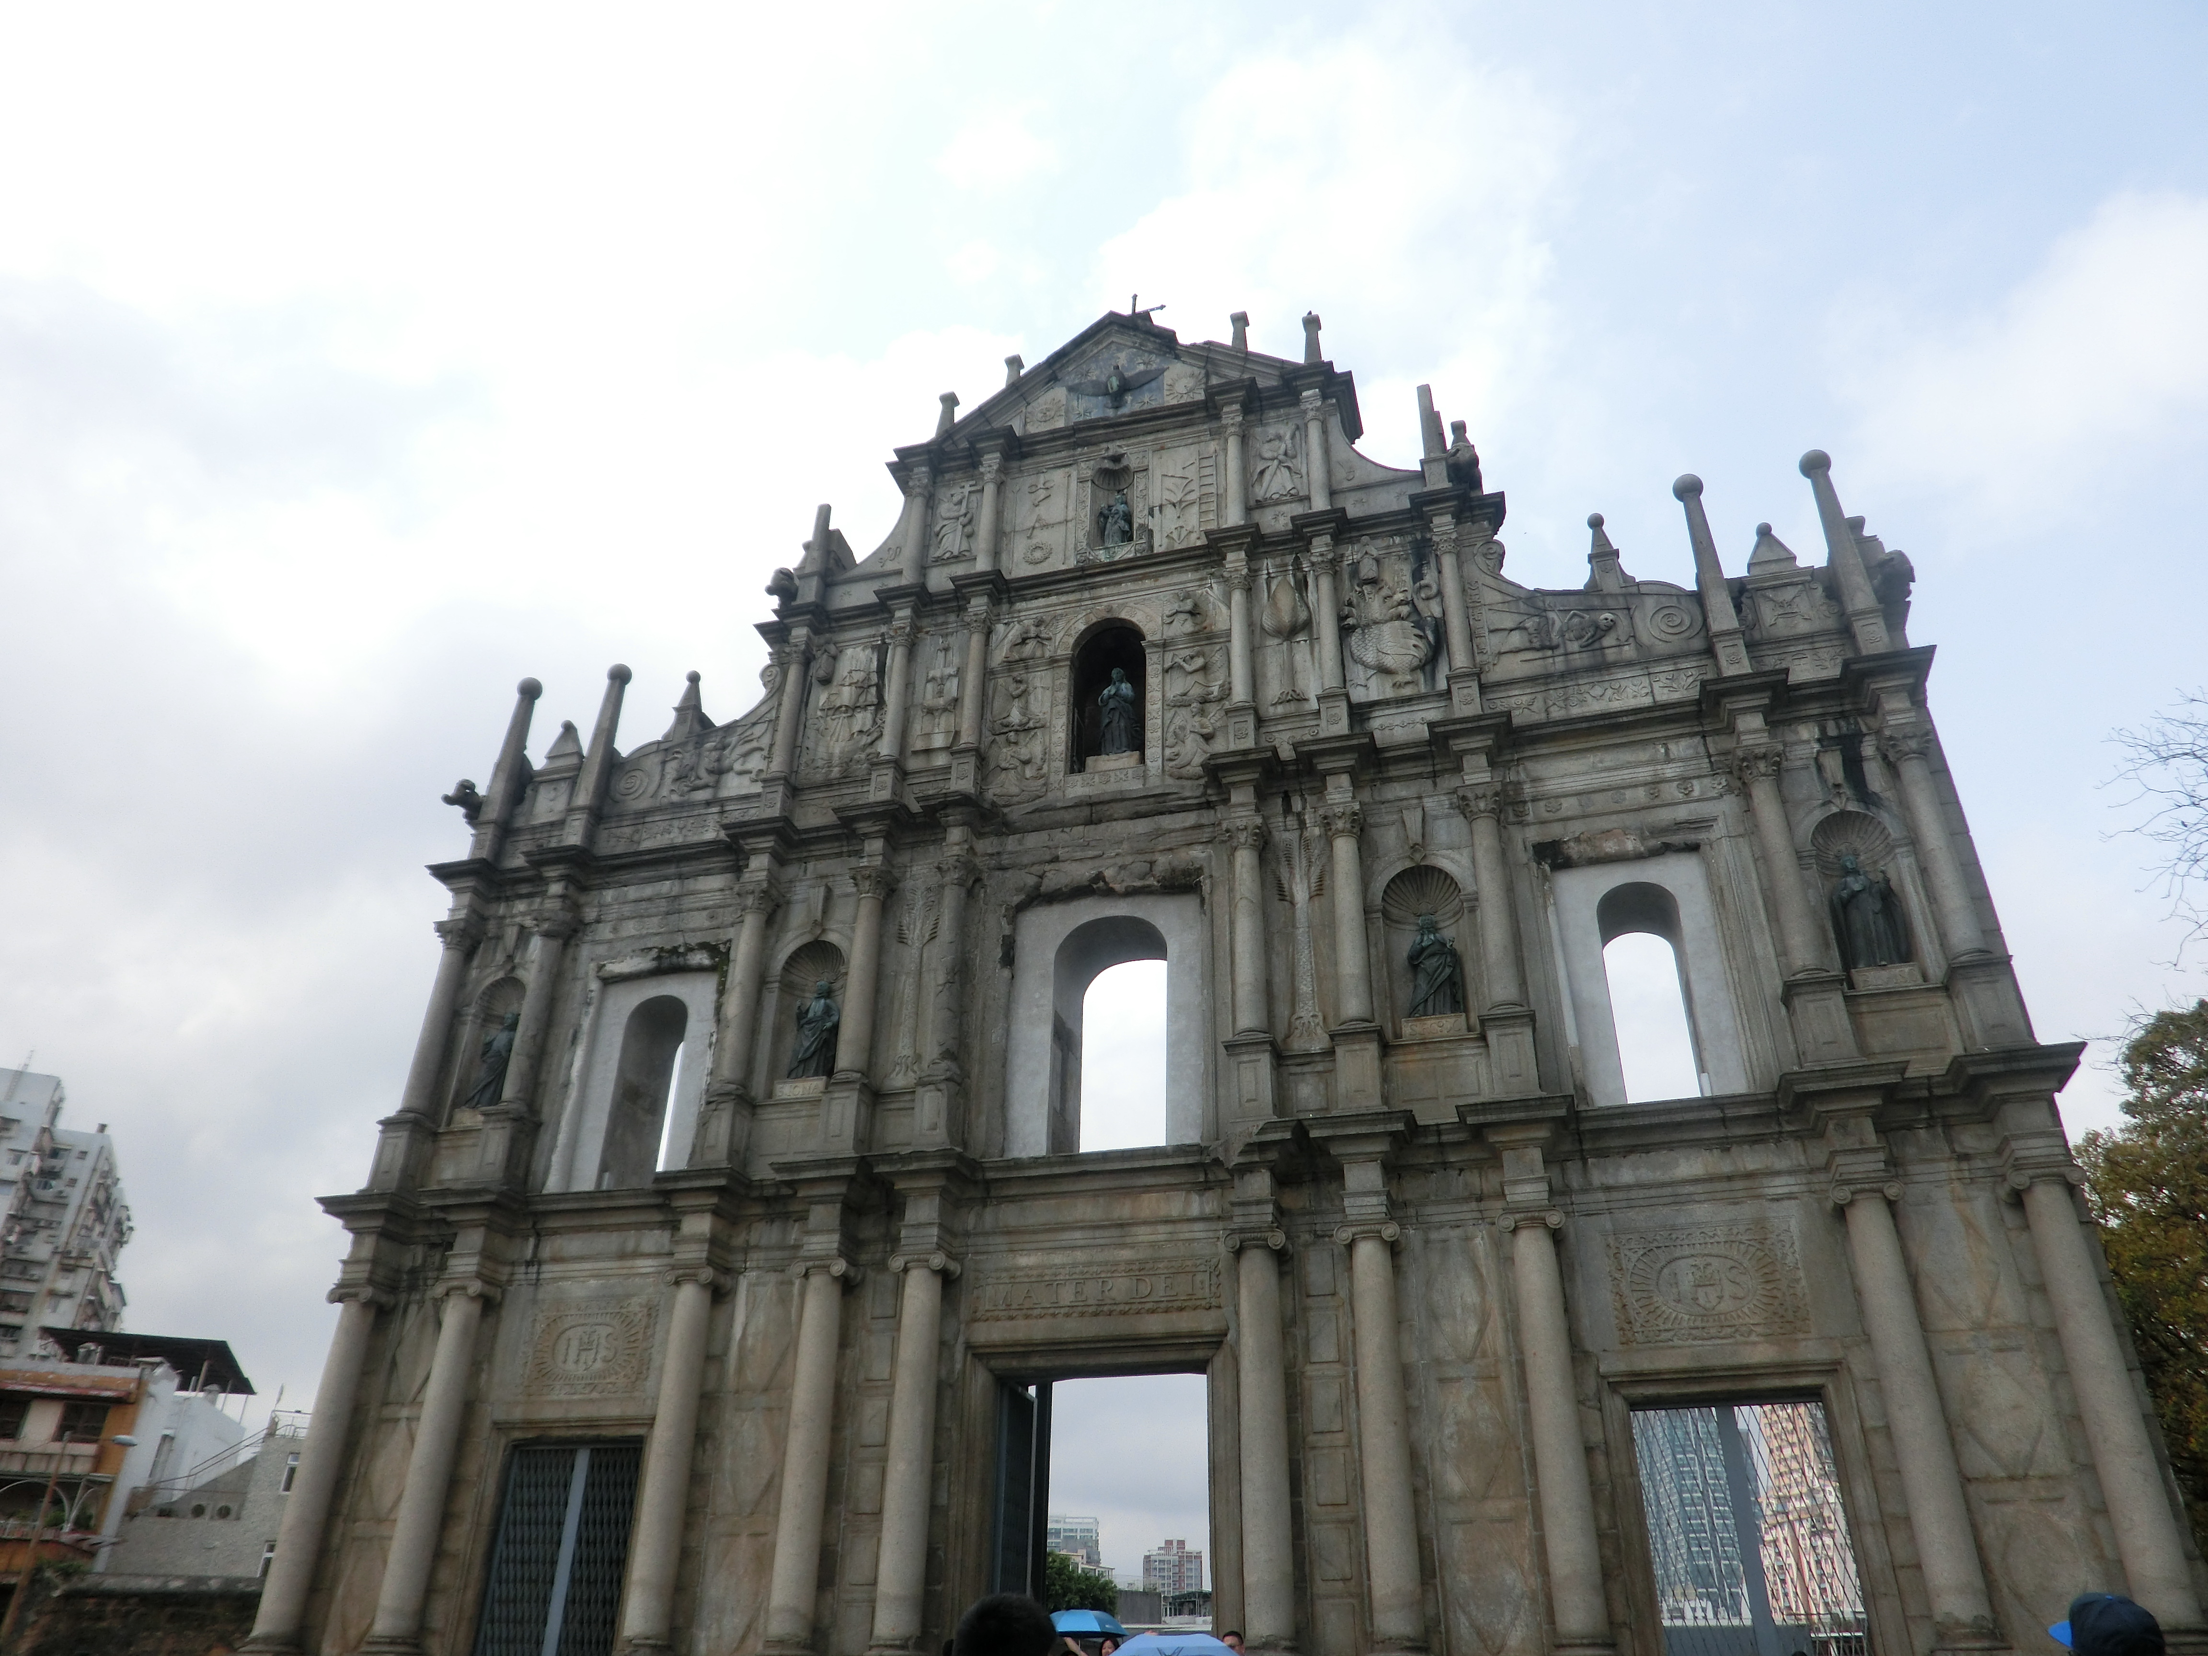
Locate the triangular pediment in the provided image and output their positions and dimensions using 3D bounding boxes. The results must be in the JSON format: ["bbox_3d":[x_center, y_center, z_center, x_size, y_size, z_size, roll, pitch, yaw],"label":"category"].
[{"bbox_3d":[0.265,-8.225,28.096,6.592,2.699,0.927,-8,-30,14],"label":"triangular pediment"}]

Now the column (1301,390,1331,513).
[{"bbox_3d":[3.605,-6.263,25.722,0.430,2.983,0.430,-8,-32,15],"label":"column"}]

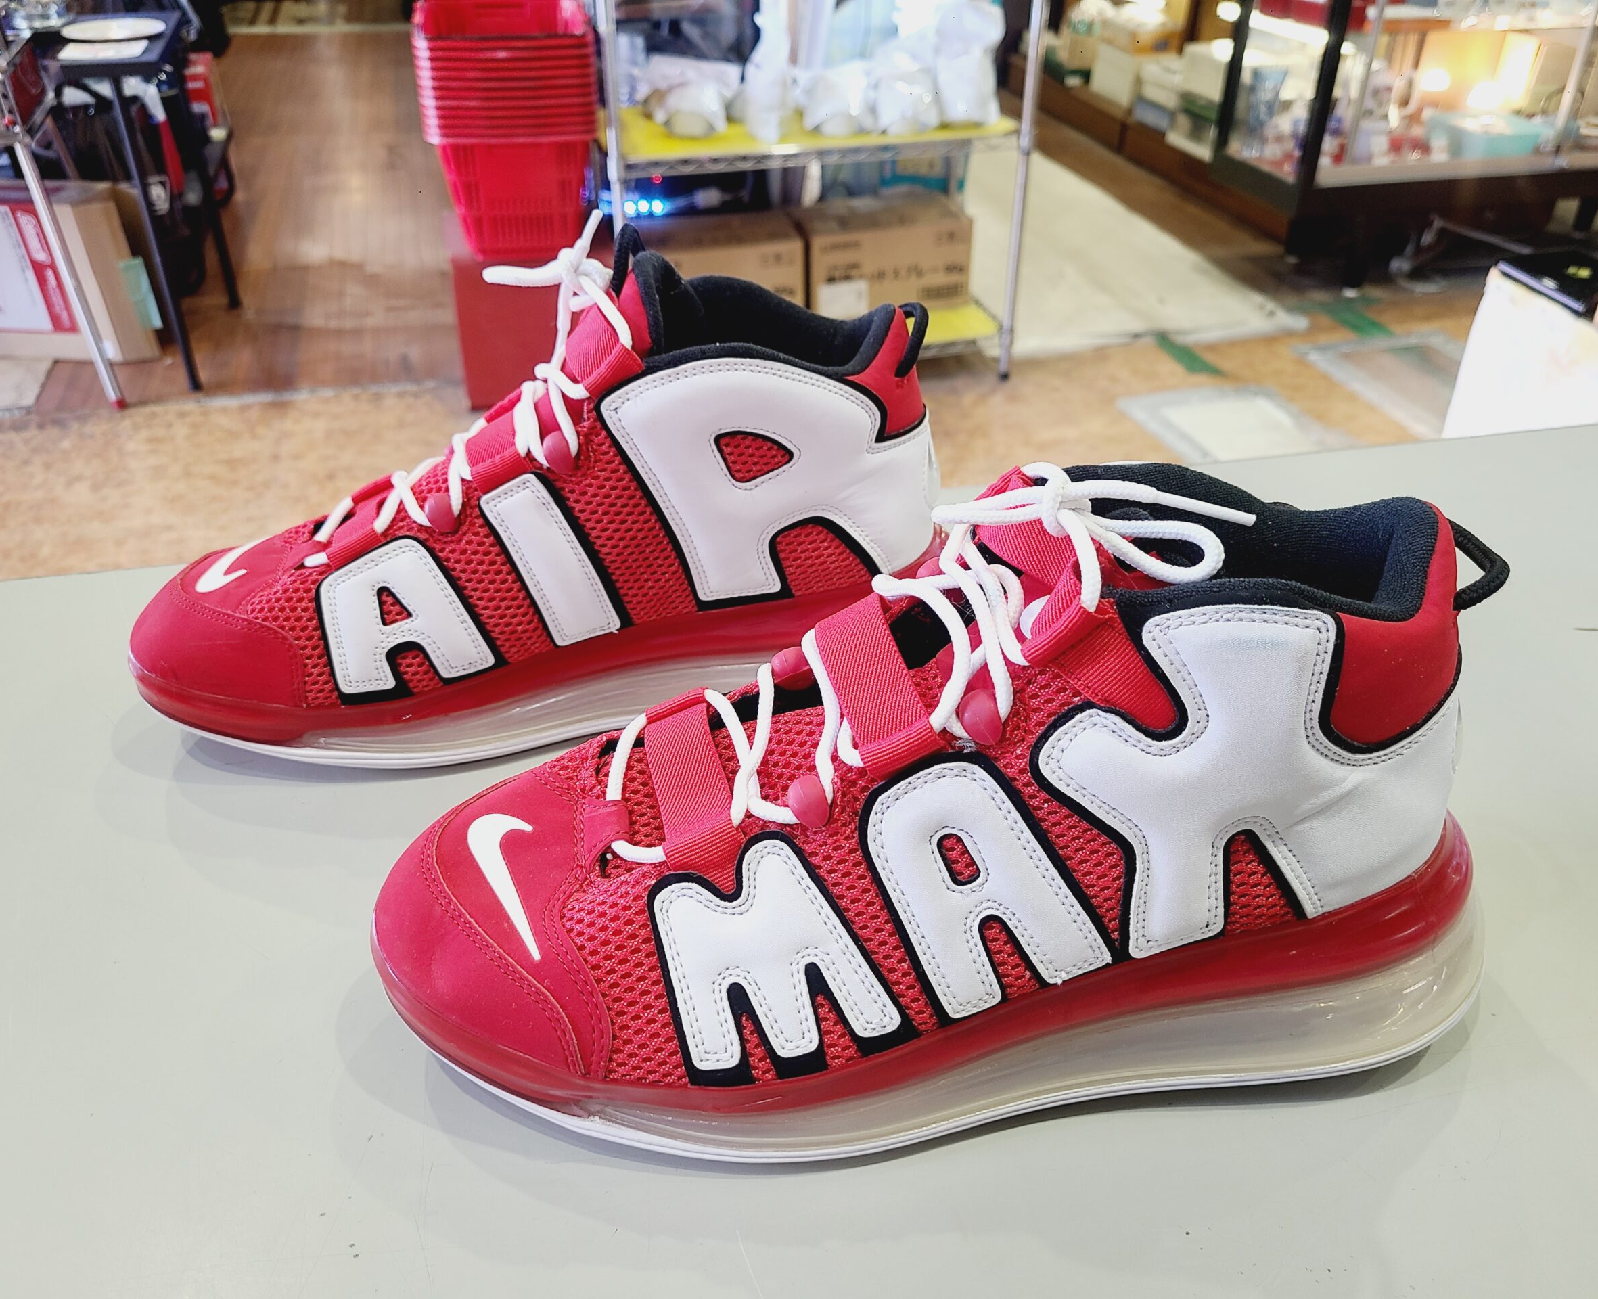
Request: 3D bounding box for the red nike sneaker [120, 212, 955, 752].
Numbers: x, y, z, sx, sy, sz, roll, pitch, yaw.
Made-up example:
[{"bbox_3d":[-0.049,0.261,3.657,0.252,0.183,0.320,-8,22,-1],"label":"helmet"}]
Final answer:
[{"bbox_3d":[-0.089,-0.060,0.474,0.306,0.165,0.114,-3,30,-6],"label":"red nike sneaker"}]

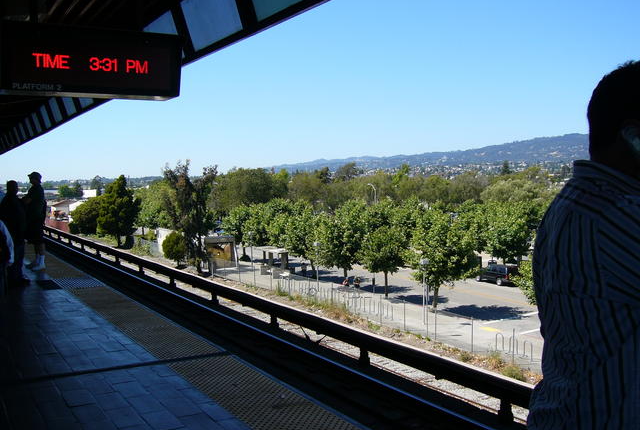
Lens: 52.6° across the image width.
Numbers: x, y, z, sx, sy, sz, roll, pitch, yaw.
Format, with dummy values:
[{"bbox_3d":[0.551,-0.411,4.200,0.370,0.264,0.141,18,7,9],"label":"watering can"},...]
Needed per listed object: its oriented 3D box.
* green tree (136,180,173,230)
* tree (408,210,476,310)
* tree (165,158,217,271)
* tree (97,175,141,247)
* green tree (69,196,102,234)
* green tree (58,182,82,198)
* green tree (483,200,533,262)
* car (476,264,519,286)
[{"bbox_3d":[-28.885,-1.315,113.625,6.670,9.830,6.470,0,3,0],"label":"green tree"},{"bbox_3d":[8.704,3.033,45.607,4.910,7.130,4.770,0,3,0],"label":"tree"},{"bbox_3d":[-13.495,0.253,67.574,5.460,11.420,5.460,-2,3,-11],"label":"tree"},{"bbox_3d":[-29.643,-0.504,95.356,6.500,10.620,6.500,-2,3,-17],"label":"tree"},{"bbox_3d":[-42.316,-0.045,117.271,6.520,6.970,6.320,0,3,0],"label":"green tree"},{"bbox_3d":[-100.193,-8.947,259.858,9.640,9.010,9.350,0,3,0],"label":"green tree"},{"bbox_3d":[16.785,2.302,57.235,4.450,7.010,4.450,0,3,16],"label":"green tree"},{"bbox_3d":[15.428,5.050,56.233,1.820,1.700,4.500,-3,4,-26],"label":"car"}]

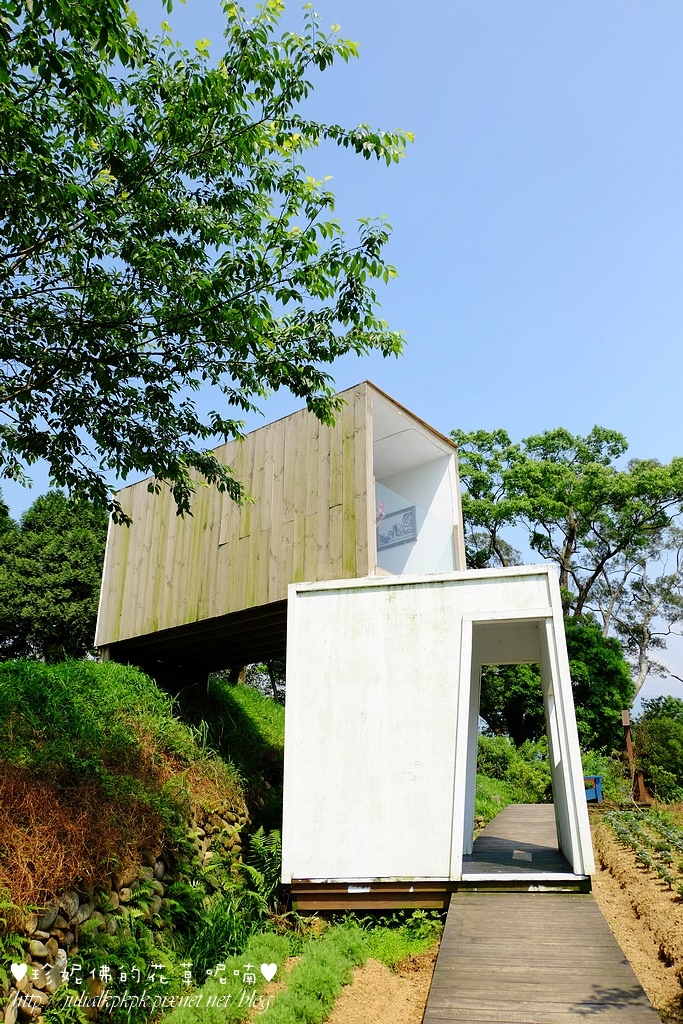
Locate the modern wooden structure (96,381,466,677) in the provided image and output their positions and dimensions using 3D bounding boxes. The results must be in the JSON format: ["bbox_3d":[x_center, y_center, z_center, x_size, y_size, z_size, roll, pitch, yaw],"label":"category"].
[{"bbox_3d":[-0.981,0.510,9.995,4.963,2.395,2.074,-18,-28,36],"label":"modern wooden structure"}]

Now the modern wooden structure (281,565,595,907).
[{"bbox_3d":[1.060,2.460,7.750,2.713,2.953,2.475,-6,-23,12],"label":"modern wooden structure"}]

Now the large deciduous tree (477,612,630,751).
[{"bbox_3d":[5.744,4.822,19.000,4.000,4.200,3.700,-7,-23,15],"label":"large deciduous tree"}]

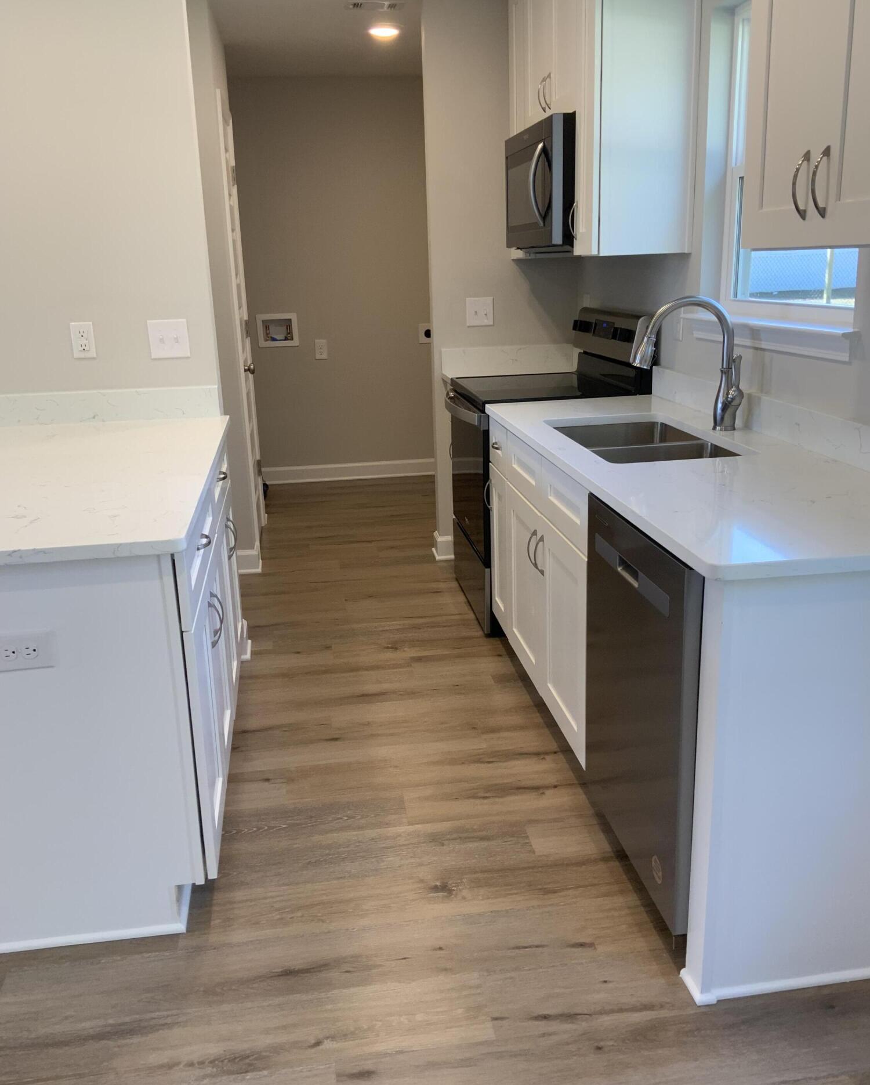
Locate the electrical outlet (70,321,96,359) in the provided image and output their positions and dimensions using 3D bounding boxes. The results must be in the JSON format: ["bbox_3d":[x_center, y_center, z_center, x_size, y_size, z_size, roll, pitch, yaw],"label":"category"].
[{"bbox_3d":[-1.179,-0.676,3.257,0.070,0.116,0.010,-4,16,-7],"label":"electrical outlet"}]

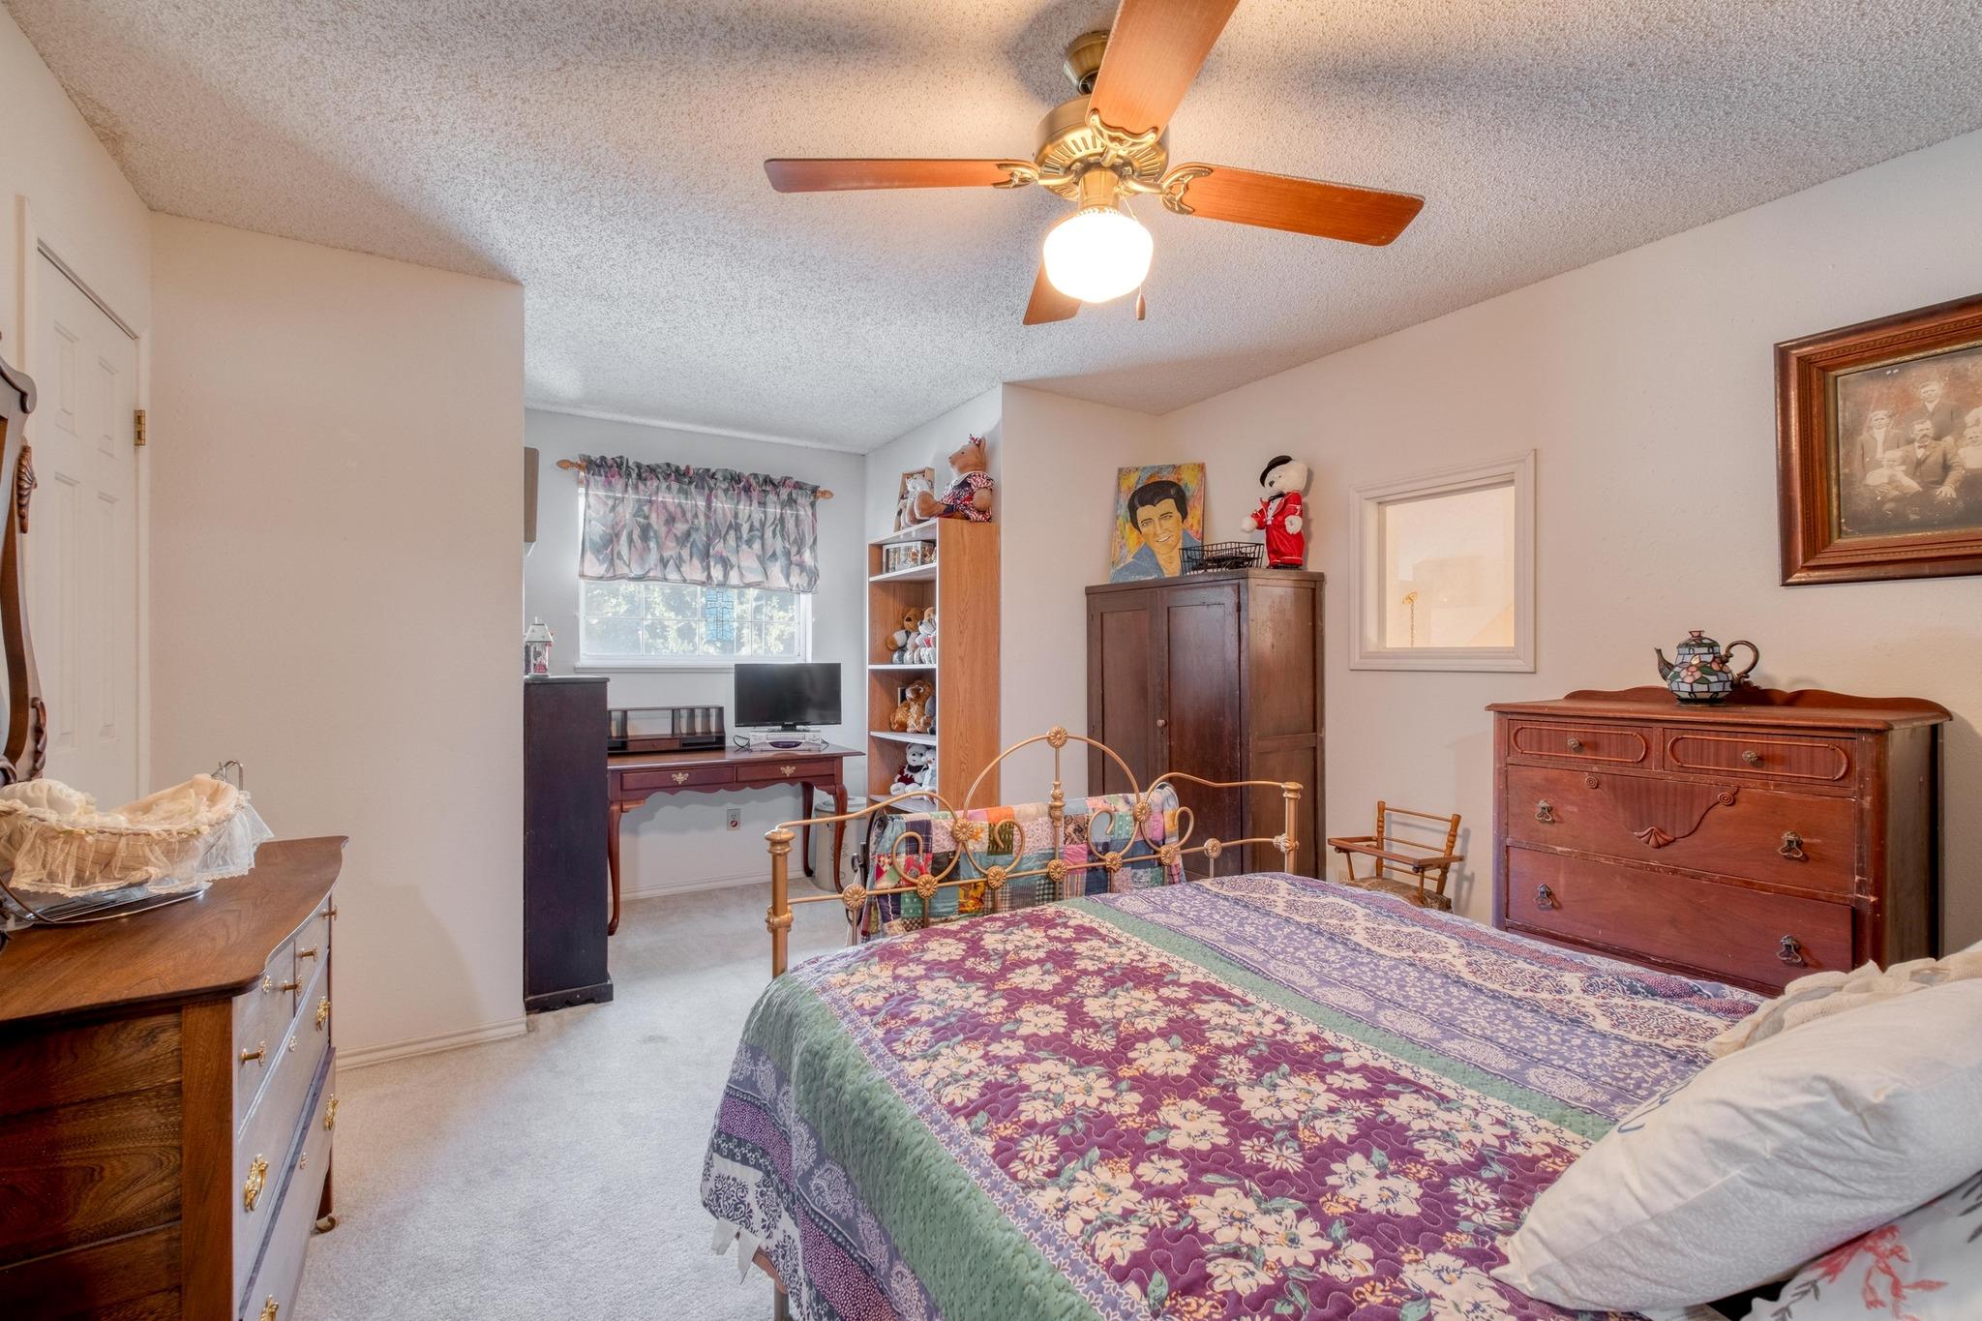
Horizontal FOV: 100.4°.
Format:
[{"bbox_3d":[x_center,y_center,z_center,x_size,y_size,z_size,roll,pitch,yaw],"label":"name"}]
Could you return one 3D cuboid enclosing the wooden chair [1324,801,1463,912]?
[{"bbox_3d":[1.386,0.876,2.853,0.310,0.710,0.370,0,0,-25],"label":"wooden chair"}]

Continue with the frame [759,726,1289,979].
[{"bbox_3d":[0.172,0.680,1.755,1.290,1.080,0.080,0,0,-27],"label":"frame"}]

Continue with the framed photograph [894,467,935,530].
[{"bbox_3d":[-0.362,-0.735,3.852,0.025,0.298,0.205,12,-8,-39],"label":"framed photograph"}]

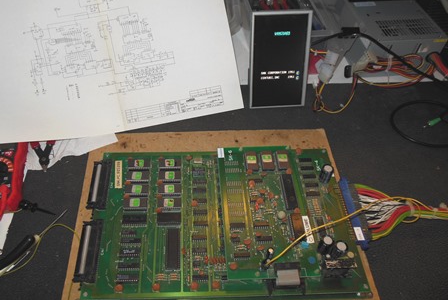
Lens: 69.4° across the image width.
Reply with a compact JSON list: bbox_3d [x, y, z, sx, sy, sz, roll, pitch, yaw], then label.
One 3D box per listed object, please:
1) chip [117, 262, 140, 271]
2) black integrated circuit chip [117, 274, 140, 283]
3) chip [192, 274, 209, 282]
[{"bbox_3d":[-0.118,0.145,0.404,0.025,0.004,0.008,0,54,-5],"label":"chip"},{"bbox_3d":[-0.120,0.158,0.402,0.026,0.004,0.007,-1,54,-2],"label":"black integrated circuit chip"},{"bbox_3d":[-0.029,0.159,0.399,0.019,0.005,0.008,-1,55,-3],"label":"chip"}]

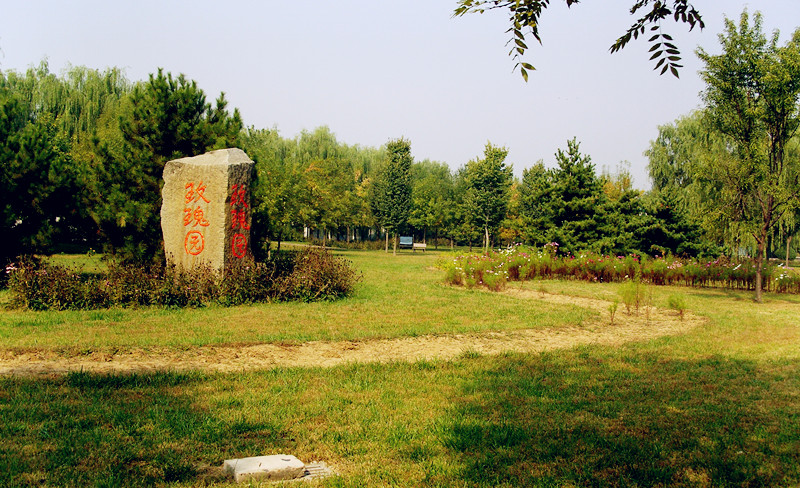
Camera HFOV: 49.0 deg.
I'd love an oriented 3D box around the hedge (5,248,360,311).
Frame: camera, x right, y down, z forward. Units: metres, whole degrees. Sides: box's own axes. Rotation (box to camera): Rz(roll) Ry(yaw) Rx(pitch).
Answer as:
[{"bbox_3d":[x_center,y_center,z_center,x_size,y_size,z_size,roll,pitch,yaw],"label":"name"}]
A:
[{"bbox_3d":[-4.920,0.800,20.960,8.100,1.150,3.200,0,1,-16],"label":"hedge"}]

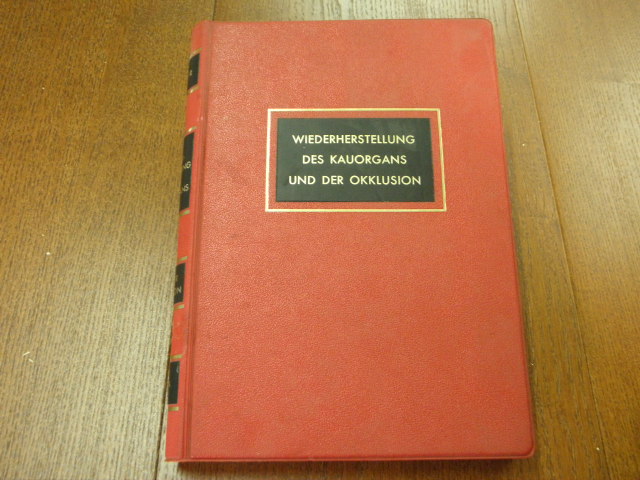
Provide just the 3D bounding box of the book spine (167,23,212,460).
[{"bbox_3d":[-0.072,-0.006,0.361,0.016,0.042,0.250,0,74,0],"label":"book spine"}]

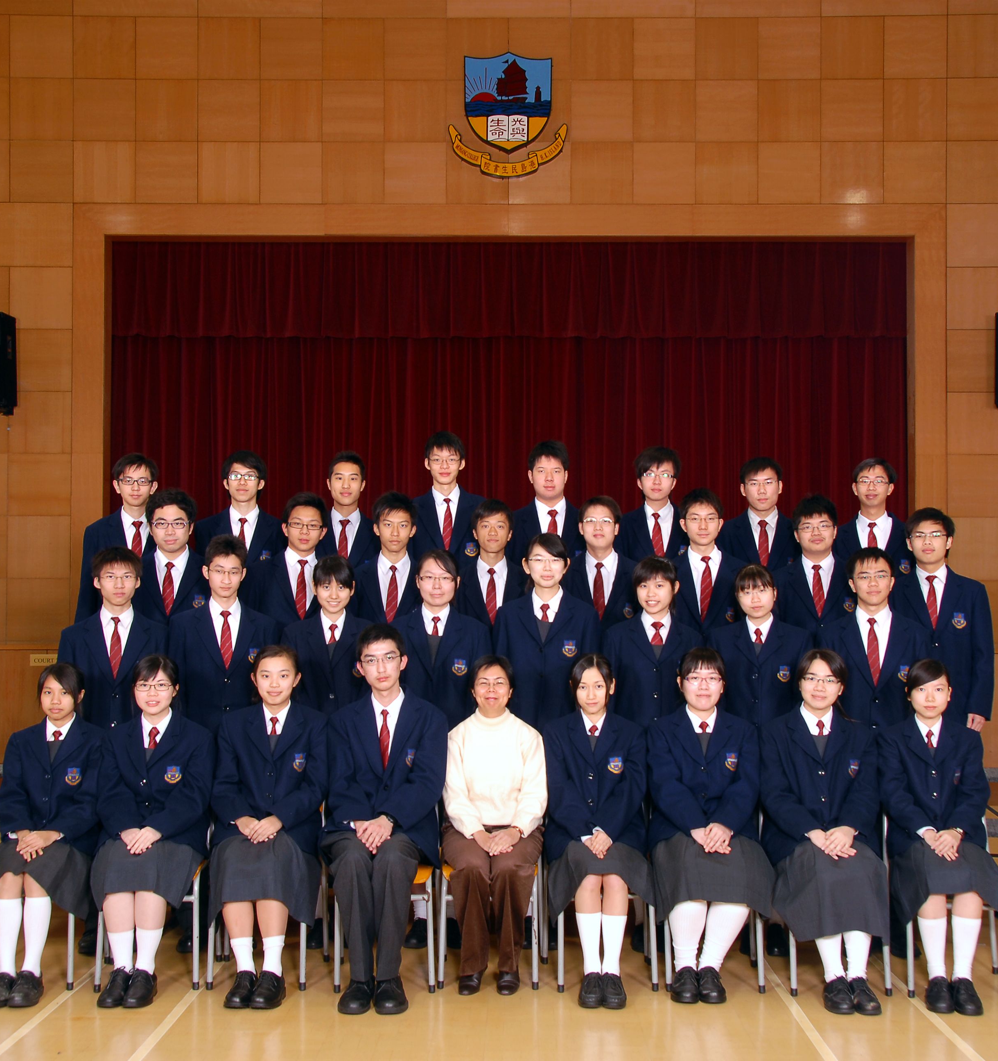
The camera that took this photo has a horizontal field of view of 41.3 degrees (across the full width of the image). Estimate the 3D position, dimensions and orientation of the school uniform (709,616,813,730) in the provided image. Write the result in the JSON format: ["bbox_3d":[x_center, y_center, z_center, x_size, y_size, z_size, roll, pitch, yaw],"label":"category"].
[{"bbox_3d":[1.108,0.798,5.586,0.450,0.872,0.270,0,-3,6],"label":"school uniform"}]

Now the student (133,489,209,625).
[{"bbox_3d":[-1.431,0.665,5.755,0.480,1.701,0.310,0,-3,-10],"label":"student"}]

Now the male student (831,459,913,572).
[{"bbox_3d":[1.765,0.495,6.203,0.480,1.682,0.290,-1,-3,10],"label":"male student"}]

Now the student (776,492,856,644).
[{"bbox_3d":[1.429,0.694,5.918,0.490,1.715,0.310,-1,-3,13],"label":"student"}]

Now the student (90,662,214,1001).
[{"bbox_3d":[-1.336,1.086,5.010,0.450,1.235,0.640,0,-3,-7],"label":"student"}]

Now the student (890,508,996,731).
[{"bbox_3d":[1.932,0.719,5.777,0.490,1.648,0.300,-1,-3,18],"label":"student"}]

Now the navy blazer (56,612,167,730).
[{"bbox_3d":[-1.652,0.700,5.648,0.480,0.720,0.280,1,-3,-16],"label":"navy blazer"}]

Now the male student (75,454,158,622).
[{"bbox_3d":[-1.722,0.489,6.203,0.510,1.693,0.300,1,-3,-11],"label":"male student"}]

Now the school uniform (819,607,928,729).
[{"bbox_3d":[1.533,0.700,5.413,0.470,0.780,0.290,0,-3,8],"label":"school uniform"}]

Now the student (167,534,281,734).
[{"bbox_3d":[-1.129,0.863,5.445,0.480,1.697,0.310,0,-3,-9],"label":"student"}]

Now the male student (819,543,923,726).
[{"bbox_3d":[1.581,0.900,5.535,0.480,1.667,0.300,-1,-3,16],"label":"male student"}]

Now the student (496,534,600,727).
[{"bbox_3d":[0.207,0.871,5.582,0.460,1.724,0.280,0,-3,3],"label":"student"}]

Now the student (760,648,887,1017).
[{"bbox_3d":[1.193,1.065,4.910,0.450,1.243,0.660,0,-3,9],"label":"student"}]

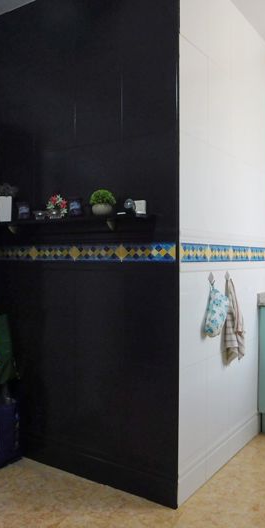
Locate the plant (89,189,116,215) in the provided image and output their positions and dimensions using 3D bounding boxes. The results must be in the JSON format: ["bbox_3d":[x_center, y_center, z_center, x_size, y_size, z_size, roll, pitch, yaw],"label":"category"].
[{"bbox_3d":[-0.144,-0.299,2.298,0.130,0.135,0.130,0,1,0],"label":"plant"}]

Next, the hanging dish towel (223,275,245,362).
[{"bbox_3d":[0.565,0.298,2.617,0.075,0.475,0.170,1,1,34],"label":"hanging dish towel"}]

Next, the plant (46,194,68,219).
[{"bbox_3d":[-0.398,-0.301,2.478,0.107,0.138,0.103,0,1,34],"label":"plant"}]

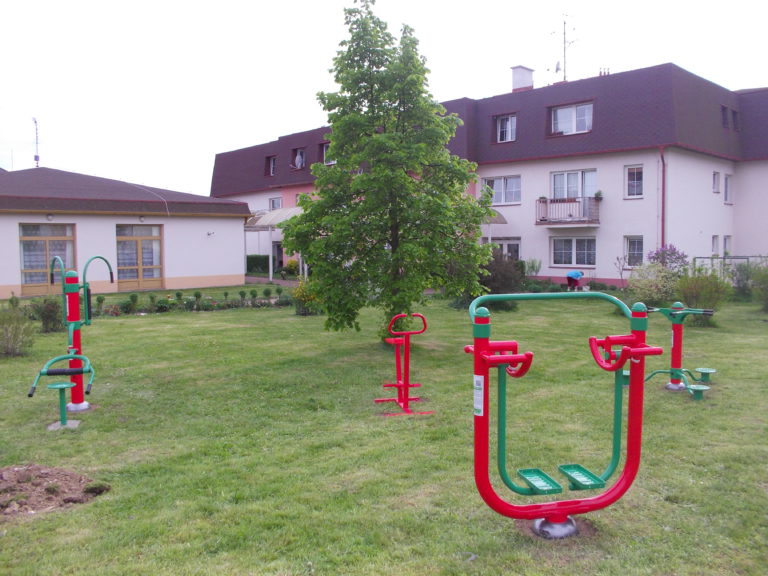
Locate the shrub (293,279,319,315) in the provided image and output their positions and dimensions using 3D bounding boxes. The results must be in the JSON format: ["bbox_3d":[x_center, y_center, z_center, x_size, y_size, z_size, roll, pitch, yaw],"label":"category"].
[{"bbox_3d":[-1.981,0.225,16.578,0.850,0.940,0.800,-1,4,-7],"label":"shrub"}]

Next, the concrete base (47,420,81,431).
[{"bbox_3d":[-3.304,1.437,6.690,0.280,0.060,0.300,-2,4,-15],"label":"concrete base"}]

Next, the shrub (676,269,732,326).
[{"bbox_3d":[6.915,0.188,13.849,1.250,1.220,1.200,1,5,27],"label":"shrub"}]

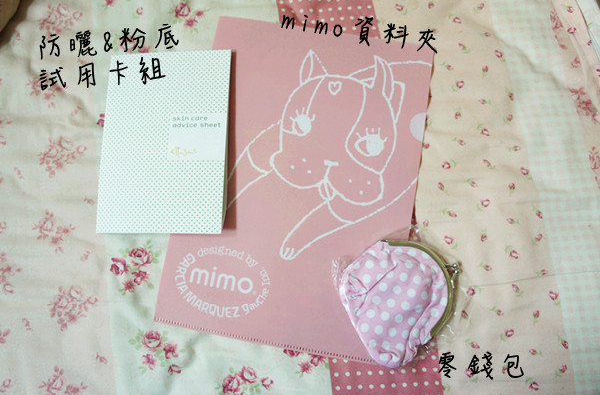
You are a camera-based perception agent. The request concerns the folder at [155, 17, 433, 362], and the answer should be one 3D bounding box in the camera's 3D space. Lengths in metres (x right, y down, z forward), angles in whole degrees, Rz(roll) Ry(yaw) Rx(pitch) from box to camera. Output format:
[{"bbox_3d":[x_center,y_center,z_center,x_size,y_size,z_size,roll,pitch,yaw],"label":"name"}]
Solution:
[{"bbox_3d":[0.001,-0.019,0.432,0.220,0.003,0.310,9,81,4],"label":"folder"}]

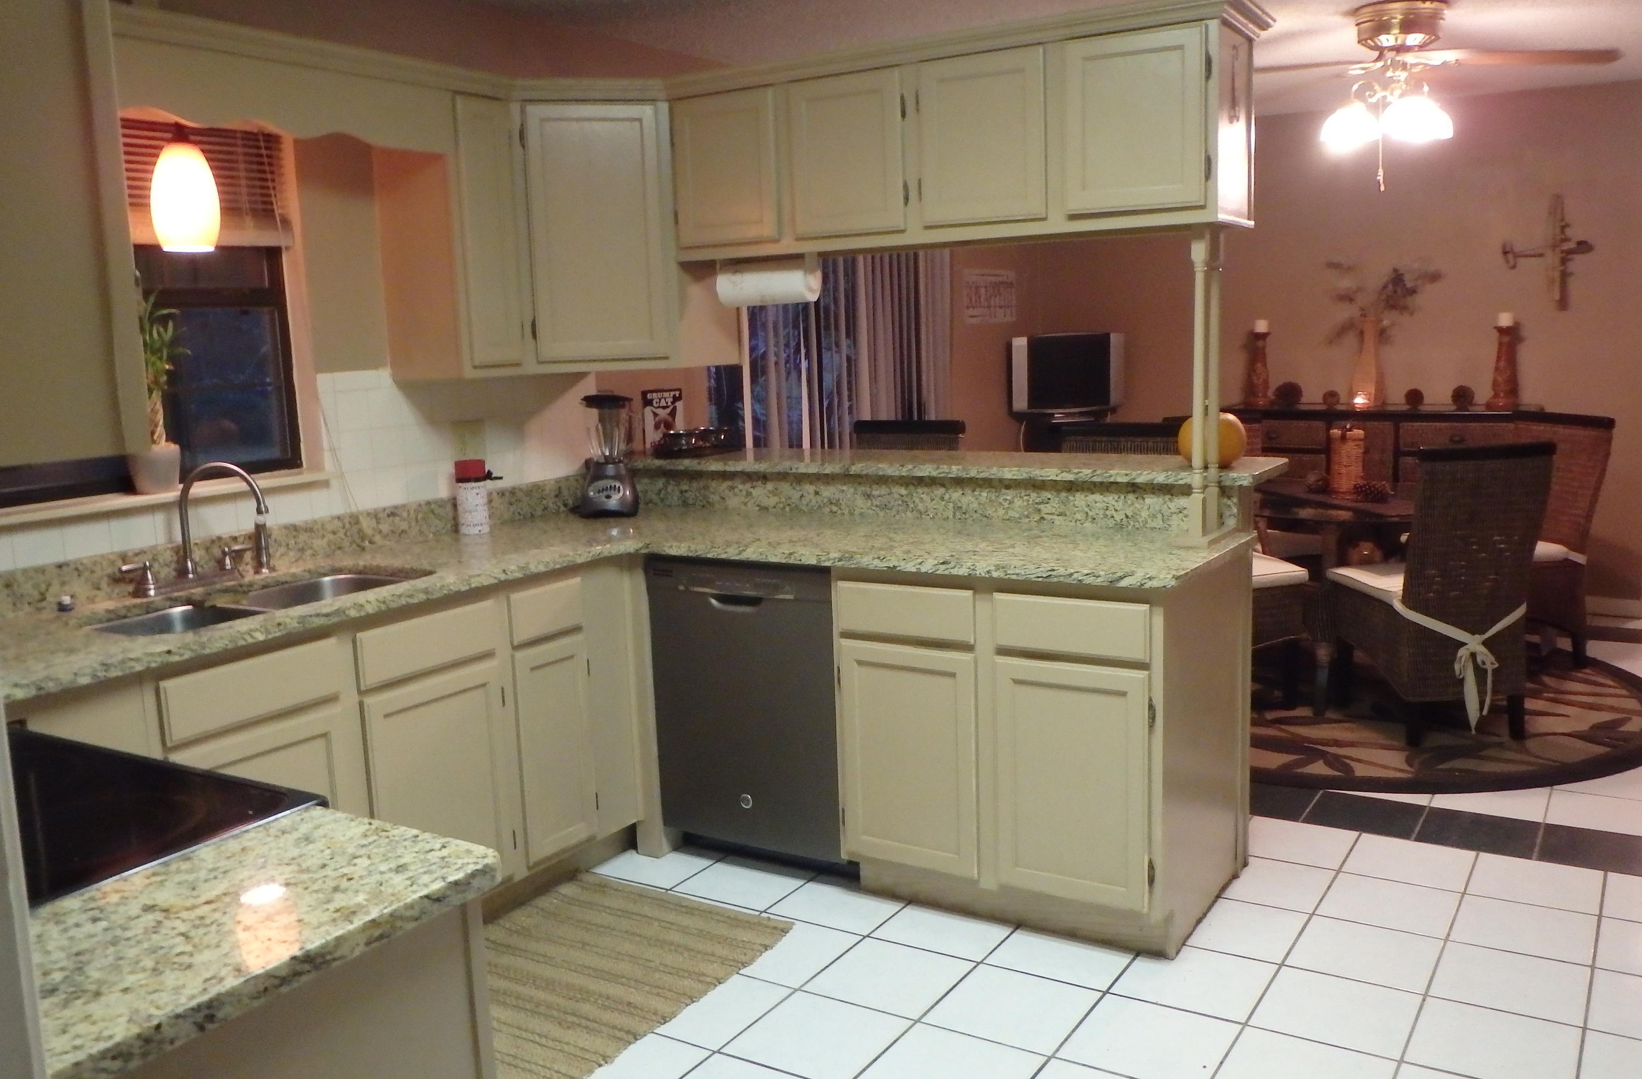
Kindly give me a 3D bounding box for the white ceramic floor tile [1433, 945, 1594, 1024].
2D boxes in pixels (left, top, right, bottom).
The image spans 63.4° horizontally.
[{"bbox_3d":[1.482,0.953,2.851,0.303,0.010,0.303,3,10,33],"label":"white ceramic floor tile"}]

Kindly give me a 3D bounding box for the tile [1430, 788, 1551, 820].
[{"bbox_3d":[2.048,0.794,4.062,0.305,0.010,0.320,3,10,32],"label":"tile"}]

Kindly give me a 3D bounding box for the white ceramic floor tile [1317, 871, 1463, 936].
[{"bbox_3d":[1.400,0.901,3.267,0.303,0.010,0.303,3,10,33],"label":"white ceramic floor tile"}]

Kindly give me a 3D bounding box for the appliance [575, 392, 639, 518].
[{"bbox_3d":[-0.662,-0.264,4.139,0.190,0.385,0.200,-2,9,-2],"label":"appliance"}]

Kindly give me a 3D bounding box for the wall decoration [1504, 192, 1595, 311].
[{"bbox_3d":[3.509,-1.383,6.420,0.390,0.550,0.080,3,10,32],"label":"wall decoration"}]

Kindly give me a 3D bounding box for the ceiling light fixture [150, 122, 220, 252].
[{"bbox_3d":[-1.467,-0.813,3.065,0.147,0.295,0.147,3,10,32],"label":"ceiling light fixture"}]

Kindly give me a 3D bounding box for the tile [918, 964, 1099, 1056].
[{"bbox_3d":[0.420,1.029,2.909,0.299,0.012,0.299,3,10,32],"label":"tile"}]

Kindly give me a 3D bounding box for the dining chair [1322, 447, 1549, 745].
[{"bbox_3d":[2.189,0.163,4.713,0.470,1.020,0.630,-3,8,-3],"label":"dining chair"}]

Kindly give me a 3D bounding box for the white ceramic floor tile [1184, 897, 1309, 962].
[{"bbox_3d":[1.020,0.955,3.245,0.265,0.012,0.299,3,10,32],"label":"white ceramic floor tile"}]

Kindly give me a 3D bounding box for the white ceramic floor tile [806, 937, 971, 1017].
[{"bbox_3d":[0.162,1.005,3.045,0.303,0.010,0.305,3,10,32],"label":"white ceramic floor tile"}]

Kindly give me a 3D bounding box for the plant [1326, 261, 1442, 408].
[{"bbox_3d":[2.824,-1.029,6.676,0.550,0.730,0.380,3,10,32],"label":"plant"}]

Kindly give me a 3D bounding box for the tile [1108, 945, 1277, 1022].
[{"bbox_3d":[0.842,0.998,2.999,0.299,0.012,0.299,3,10,32],"label":"tile"}]

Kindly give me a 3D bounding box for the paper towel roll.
[{"bbox_3d":[-0.153,-0.748,3.932,0.290,0.110,0.110,3,10,32],"label":"paper towel roll"}]

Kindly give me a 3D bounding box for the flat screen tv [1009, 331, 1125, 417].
[{"bbox_3d":[1.363,-0.922,7.411,0.650,0.470,0.300,-3,8,-5],"label":"flat screen tv"}]

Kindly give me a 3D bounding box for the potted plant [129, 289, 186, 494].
[{"bbox_3d":[-1.632,-0.361,3.256,0.155,0.490,0.155,3,10,32],"label":"potted plant"}]

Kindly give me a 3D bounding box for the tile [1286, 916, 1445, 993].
[{"bbox_3d":[1.264,0.967,3.090,0.299,0.012,0.299,3,10,32],"label":"tile"}]

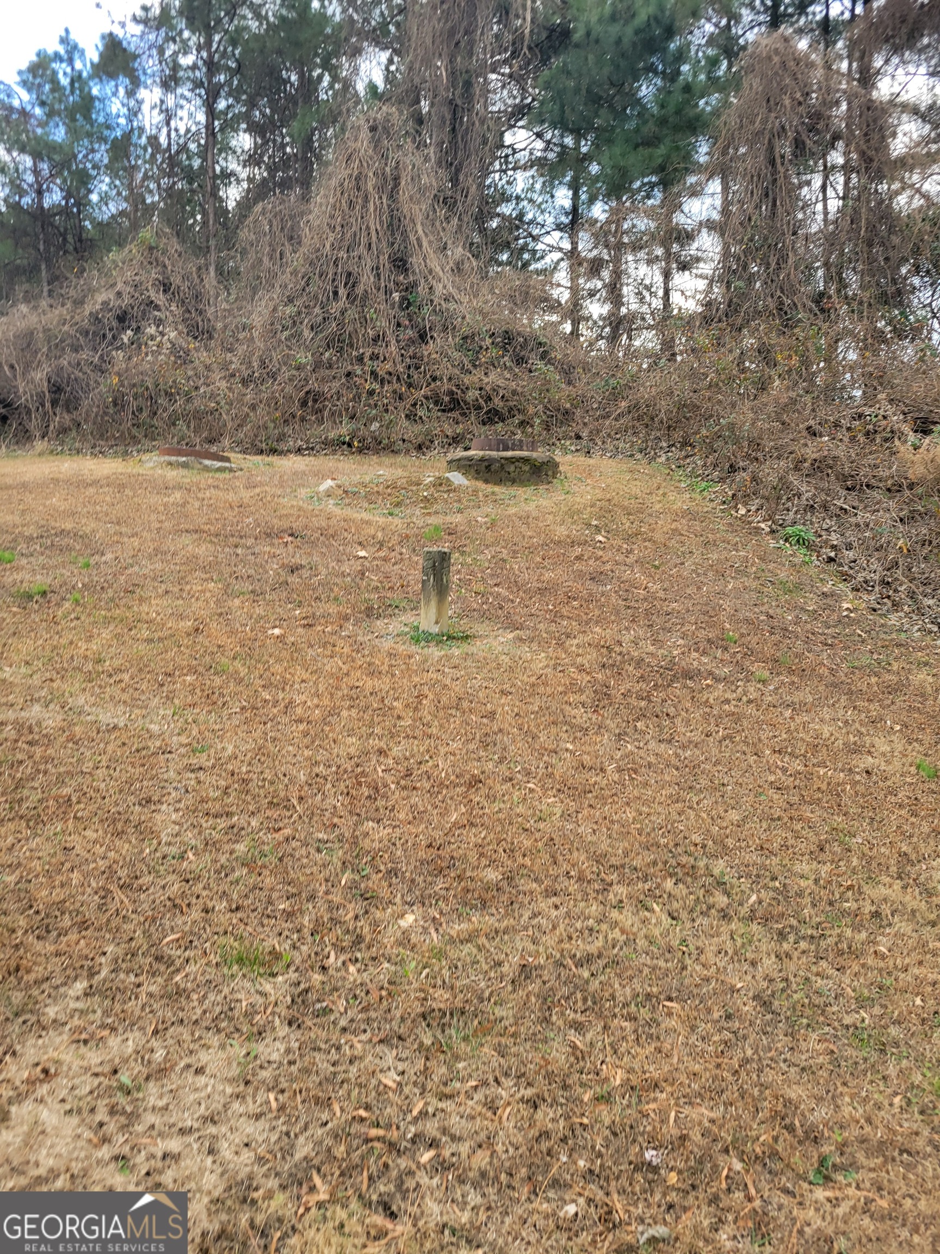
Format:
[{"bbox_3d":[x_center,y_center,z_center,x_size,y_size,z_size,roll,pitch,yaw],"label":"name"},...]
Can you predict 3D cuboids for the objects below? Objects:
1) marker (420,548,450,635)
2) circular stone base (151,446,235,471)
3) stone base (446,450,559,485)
[{"bbox_3d":[-0.180,-0.190,5.000,0.106,0.435,0.106,10,11,44],"label":"marker"},{"bbox_3d":[-2.790,-1.700,9.500,0.800,0.210,0.720,4,10,-7],"label":"circular stone base"},{"bbox_3d":[0.336,-1.645,9.790,1.140,0.320,1.020,0,10,0],"label":"stone base"}]

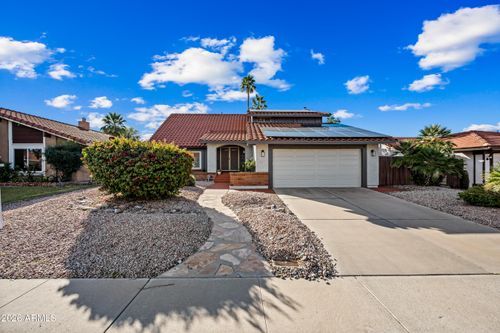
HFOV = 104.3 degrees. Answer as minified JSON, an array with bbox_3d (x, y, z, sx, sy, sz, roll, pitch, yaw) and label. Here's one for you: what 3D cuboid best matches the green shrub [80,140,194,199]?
[{"bbox_3d":[-4.500,0.080,8.250,4.100,2.500,3.500,0,0,0],"label":"green shrub"}]

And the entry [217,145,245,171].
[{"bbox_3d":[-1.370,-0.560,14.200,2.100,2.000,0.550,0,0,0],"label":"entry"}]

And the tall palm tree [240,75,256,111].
[{"bbox_3d":[-0.310,-8.860,40.000,3.100,19.930,3.100,0,0,0],"label":"tall palm tree"}]

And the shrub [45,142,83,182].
[{"bbox_3d":[-12.000,-0.270,12.700,1.950,2.600,1.900,0,0,0],"label":"shrub"}]

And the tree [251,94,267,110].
[{"bbox_3d":[1.810,-6.670,39.000,3.300,15.540,3.300,0,0,0],"label":"tree"}]

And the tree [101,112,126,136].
[{"bbox_3d":[-21.850,-3.760,31.000,3.500,9.710,3.500,0,0,0],"label":"tree"}]

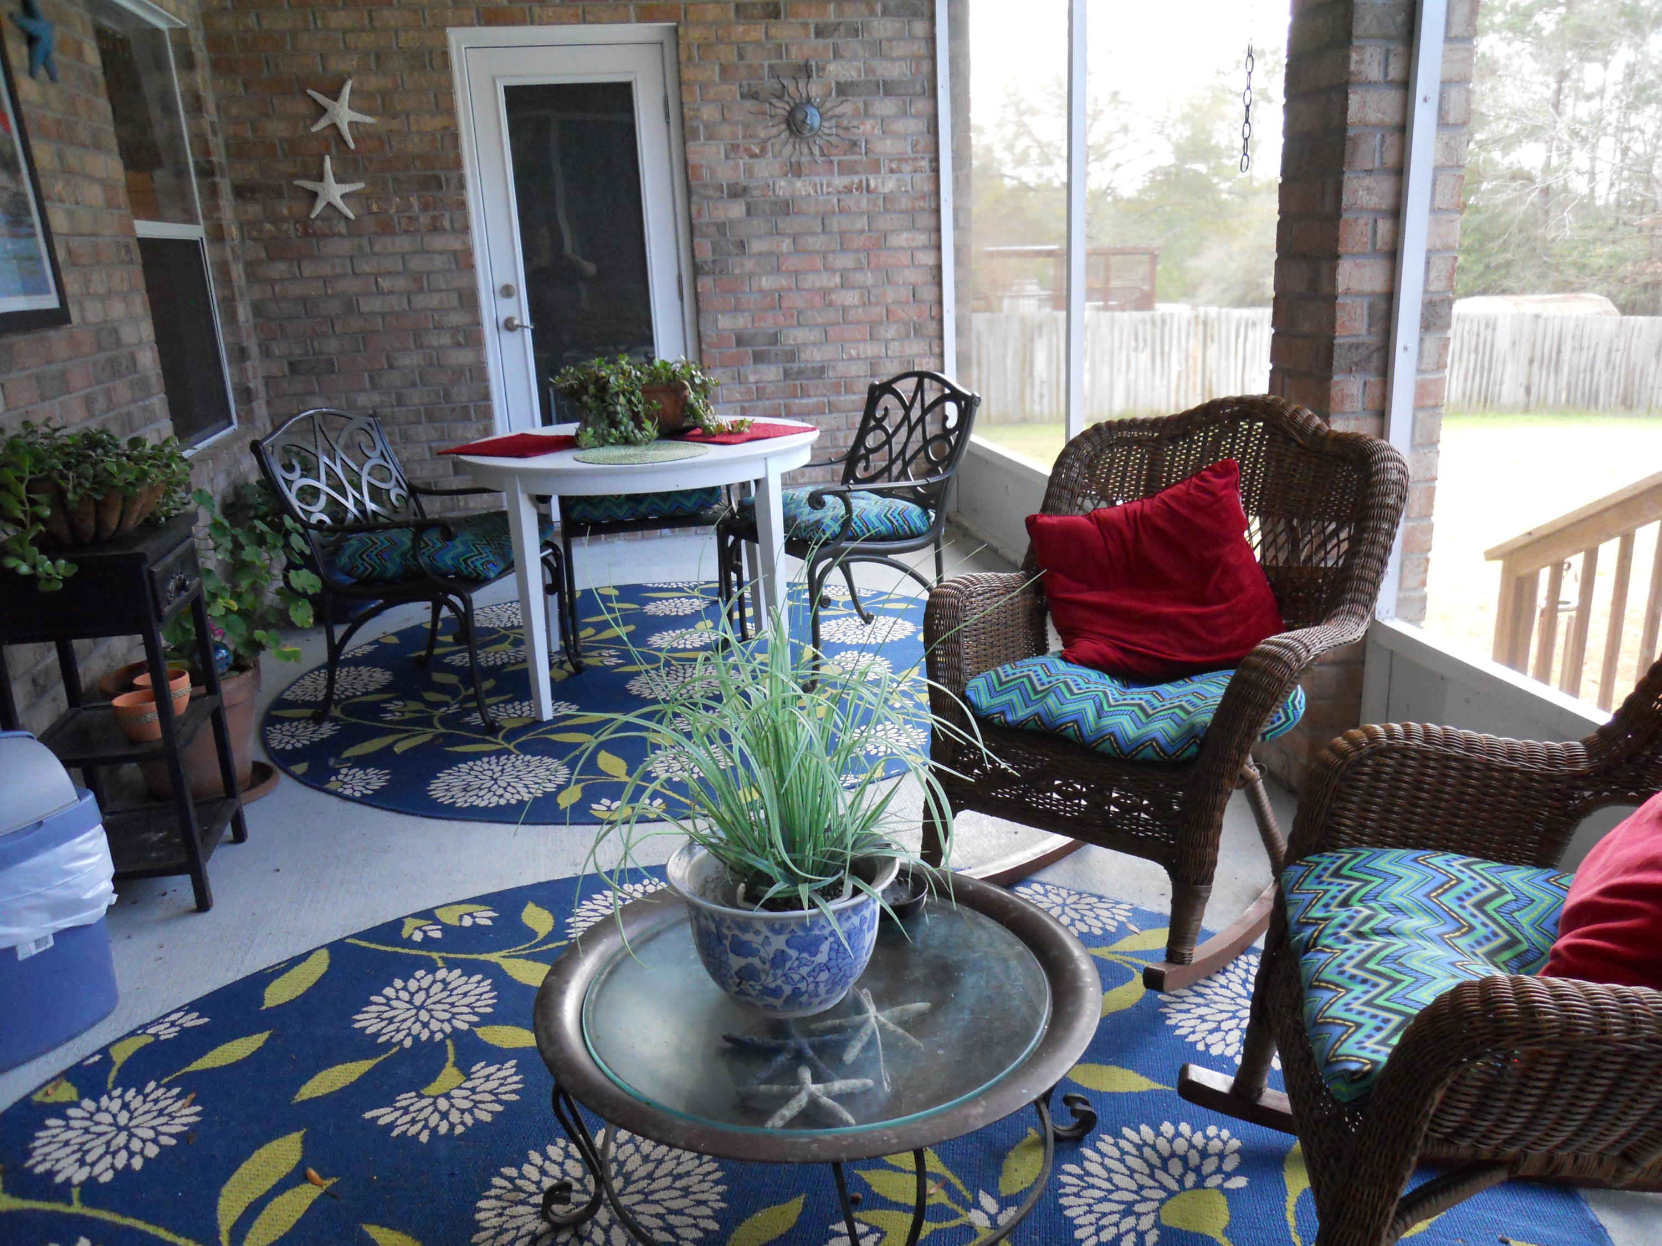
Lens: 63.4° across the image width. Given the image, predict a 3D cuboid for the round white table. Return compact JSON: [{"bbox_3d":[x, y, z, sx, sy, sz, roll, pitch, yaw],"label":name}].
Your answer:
[{"bbox_3d":[-0.544,-0.192,4.098,1.085,0.730,1.085,-3,15,1],"label":"round white table"}]

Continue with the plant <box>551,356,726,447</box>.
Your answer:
[{"bbox_3d":[-0.580,-0.692,4.080,0.530,0.245,0.420,-5,16,-8],"label":"plant"}]

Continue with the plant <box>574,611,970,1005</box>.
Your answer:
[{"bbox_3d":[-0.056,0.192,1.541,0.470,0.470,0.450,-5,16,-8],"label":"plant"}]

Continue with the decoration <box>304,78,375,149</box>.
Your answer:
[{"bbox_3d":[-2.014,-2.098,5.542,0.268,0.270,0.040,-5,16,-8],"label":"decoration"}]

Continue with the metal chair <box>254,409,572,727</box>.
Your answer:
[{"bbox_3d":[-1.194,-0.201,3.984,0.670,0.870,0.600,1,16,15],"label":"metal chair"}]

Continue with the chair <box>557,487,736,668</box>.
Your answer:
[{"bbox_3d":[-0.645,-0.406,4.632,0.600,0.870,0.670,-6,16,-11],"label":"chair"}]

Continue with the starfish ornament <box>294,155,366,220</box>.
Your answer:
[{"bbox_3d":[-2.090,-1.813,5.604,0.284,0.260,0.040,-5,16,-8],"label":"starfish ornament"}]

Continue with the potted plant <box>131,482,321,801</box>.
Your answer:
[{"bbox_3d":[-1.570,0.033,3.431,0.540,0.750,0.520,-5,16,-8],"label":"potted plant"}]

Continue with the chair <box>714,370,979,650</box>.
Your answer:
[{"bbox_3d":[0.033,-0.321,4.200,0.670,0.870,0.600,-11,17,-28],"label":"chair"}]

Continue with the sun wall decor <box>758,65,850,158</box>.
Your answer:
[{"bbox_3d":[-0.110,-2.188,5.834,0.450,0.450,0.050,-5,16,-8],"label":"sun wall decor"}]

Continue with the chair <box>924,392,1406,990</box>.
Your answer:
[{"bbox_3d":[0.617,0.073,2.542,0.710,0.930,0.800,12,21,42],"label":"chair"}]

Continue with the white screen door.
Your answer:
[{"bbox_3d":[-1.063,-1.463,5.911,0.950,2.150,0.100,-5,16,-8],"label":"white screen door"}]

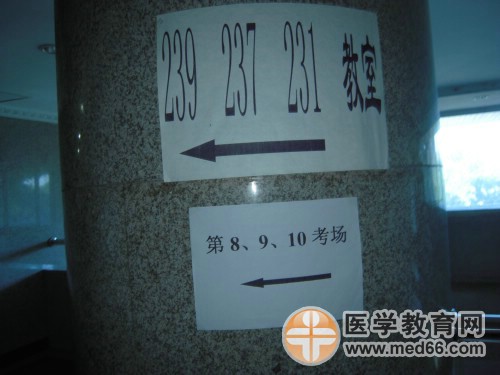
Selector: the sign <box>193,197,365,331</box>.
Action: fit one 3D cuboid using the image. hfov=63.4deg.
[{"bbox_3d":[0.050,0.131,0.696,0.293,0.210,0.022,-4,-1,-4],"label":"sign"}]

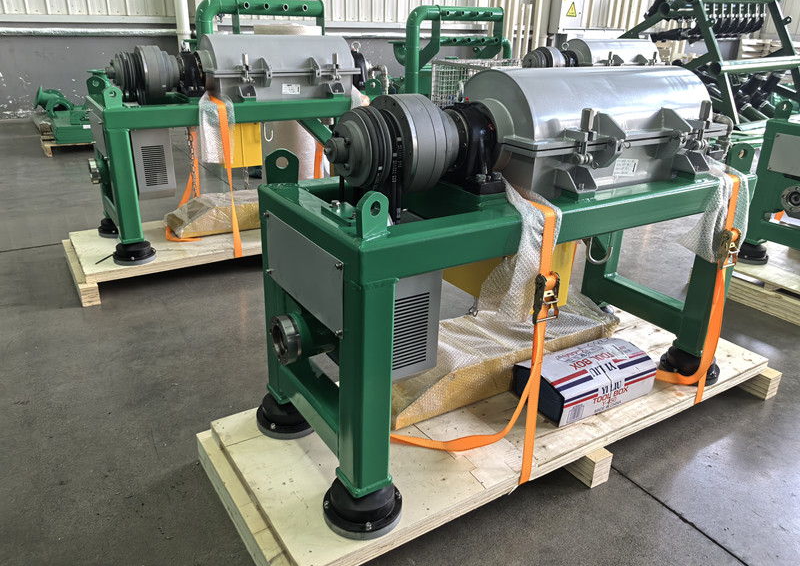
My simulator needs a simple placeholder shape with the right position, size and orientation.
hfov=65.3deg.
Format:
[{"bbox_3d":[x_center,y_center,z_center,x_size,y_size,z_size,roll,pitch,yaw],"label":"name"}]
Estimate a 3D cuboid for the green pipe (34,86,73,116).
[{"bbox_3d":[-4.100,-2.151,7.395,0.406,0.362,0.406,-13,27,-31],"label":"green pipe"}]

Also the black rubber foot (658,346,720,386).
[{"bbox_3d":[1.230,0.321,2.629,0.232,0.115,0.232,2,23,-1],"label":"black rubber foot"}]

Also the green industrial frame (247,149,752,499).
[{"bbox_3d":[0.434,-0.064,2.242,1.687,0.850,0.633,-13,27,-31],"label":"green industrial frame"}]

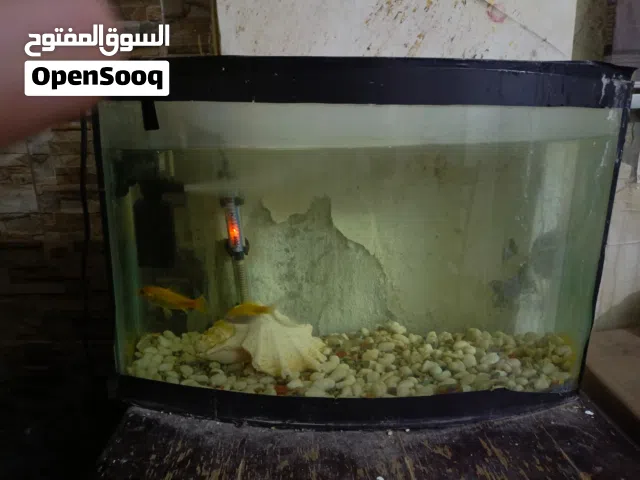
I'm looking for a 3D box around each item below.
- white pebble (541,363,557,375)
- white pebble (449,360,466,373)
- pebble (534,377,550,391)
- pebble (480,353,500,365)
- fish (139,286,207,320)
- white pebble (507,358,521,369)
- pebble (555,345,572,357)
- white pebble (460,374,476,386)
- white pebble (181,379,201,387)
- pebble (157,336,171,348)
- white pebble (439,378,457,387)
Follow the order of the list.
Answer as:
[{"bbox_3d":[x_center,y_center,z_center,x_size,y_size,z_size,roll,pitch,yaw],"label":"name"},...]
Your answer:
[{"bbox_3d":[0.307,0.173,0.622,0.020,0.015,0.018,1,12,0],"label":"white pebble"},{"bbox_3d":[0.195,0.179,0.654,0.025,0.016,0.021,1,13,0],"label":"white pebble"},{"bbox_3d":[0.289,0.186,0.600,0.019,0.016,0.018,1,12,0],"label":"pebble"},{"bbox_3d":[0.251,0.174,0.679,0.029,0.016,0.024,1,13,0],"label":"pebble"},{"bbox_3d":[-0.220,0.093,0.690,0.100,0.034,0.016,12,12,-3],"label":"fish"},{"bbox_3d":[0.262,0.168,0.627,0.019,0.013,0.016,1,12,0],"label":"white pebble"},{"bbox_3d":[0.372,0.169,0.706,0.028,0.016,0.023,2,13,0],"label":"pebble"},{"bbox_3d":[0.198,0.188,0.617,0.021,0.016,0.017,1,13,0],"label":"white pebble"},{"bbox_3d":[-0.168,0.187,0.600,0.025,0.012,0.019,1,12,0],"label":"white pebble"},{"bbox_3d":[-0.226,0.149,0.670,0.019,0.016,0.018,-3,14,-19],"label":"pebble"},{"bbox_3d":[0.169,0.189,0.612,0.023,0.011,0.019,1,13,0],"label":"white pebble"}]

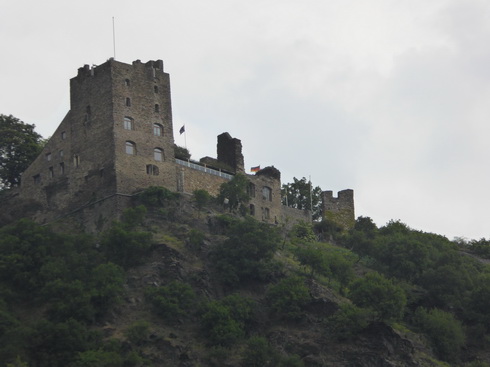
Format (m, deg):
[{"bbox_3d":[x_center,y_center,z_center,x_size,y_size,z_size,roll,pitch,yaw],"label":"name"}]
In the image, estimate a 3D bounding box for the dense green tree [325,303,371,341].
[{"bbox_3d":[13.707,18.454,473.000,6.151,5.082,5.844,-2,-17,0],"label":"dense green tree"}]

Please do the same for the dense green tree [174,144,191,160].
[{"bbox_3d":[-8.760,-3.942,487.898,2.539,2.870,2.412,-2,-17,0],"label":"dense green tree"}]

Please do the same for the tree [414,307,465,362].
[{"bbox_3d":[26.174,20.321,476.000,6.729,7.536,6.392,-2,-17,0],"label":"tree"}]

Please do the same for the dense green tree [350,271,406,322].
[{"bbox_3d":[18.056,15.535,482.000,7.904,6.814,7.508,-2,-17,0],"label":"dense green tree"}]

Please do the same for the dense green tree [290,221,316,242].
[{"bbox_3d":[8.104,6.649,490.000,3.602,3.048,3.422,-2,-17,0],"label":"dense green tree"}]

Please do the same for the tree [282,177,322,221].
[{"bbox_3d":[8.060,2.376,503.927,5.985,6.771,5.685,-2,-17,0],"label":"tree"}]

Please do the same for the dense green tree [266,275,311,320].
[{"bbox_3d":[5.805,15.213,472.000,5.872,6.138,5.578,-2,-17,0],"label":"dense green tree"}]

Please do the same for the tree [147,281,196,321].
[{"bbox_3d":[-9.583,15.050,455.000,6.689,5.146,6.355,-2,-17,0],"label":"tree"}]

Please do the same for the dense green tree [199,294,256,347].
[{"bbox_3d":[-2.271,17.778,459.000,7.007,6.748,6.657,-2,-17,0],"label":"dense green tree"}]

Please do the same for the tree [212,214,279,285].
[{"bbox_3d":[0.068,9.209,479.000,9.479,9.479,9.005,-2,-17,0],"label":"tree"}]

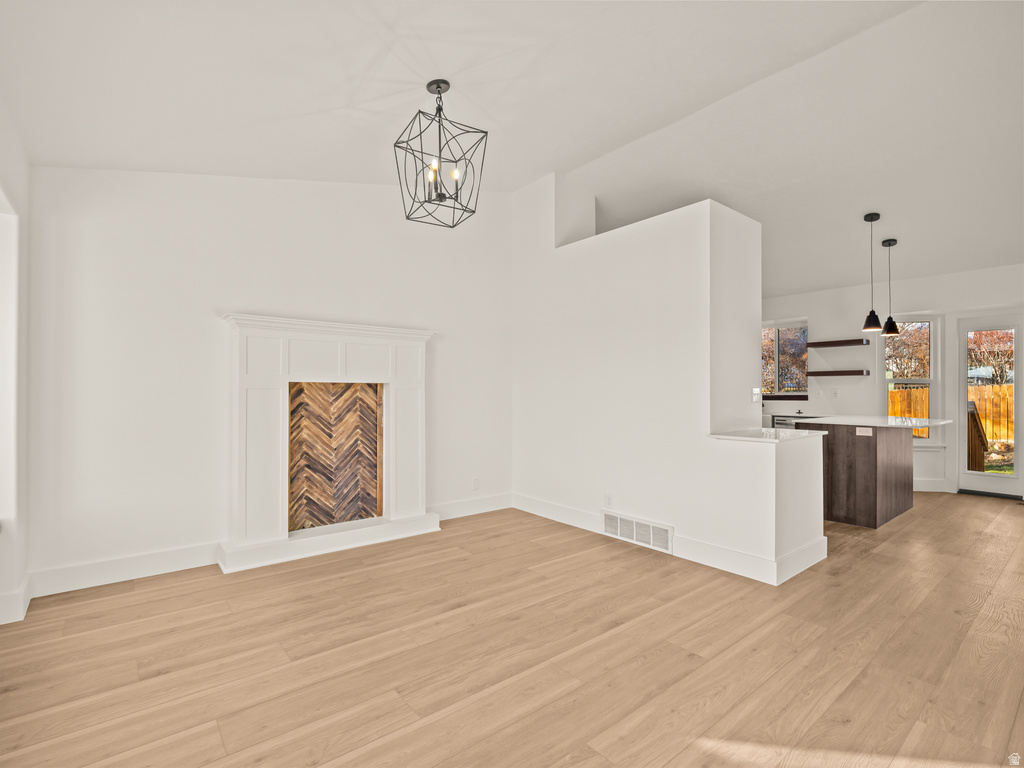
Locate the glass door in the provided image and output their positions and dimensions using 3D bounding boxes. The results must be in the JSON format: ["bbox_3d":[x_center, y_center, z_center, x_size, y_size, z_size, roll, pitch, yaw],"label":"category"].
[{"bbox_3d":[5.434,0.243,5.385,0.050,2.001,0.512,1,-1,-38],"label":"glass door"}]

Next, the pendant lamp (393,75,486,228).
[{"bbox_3d":[-0.399,-1.300,2.633,0.397,0.732,0.397,0,-1,-32],"label":"pendant lamp"}]

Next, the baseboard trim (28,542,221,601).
[{"bbox_3d":[-2.415,1.168,3.022,0.915,0.152,0.020,1,-1,-38],"label":"baseboard trim"}]

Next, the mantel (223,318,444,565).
[{"bbox_3d":[-1.324,0.399,3.698,1.629,1.708,0.262,1,-1,-38],"label":"mantel"}]

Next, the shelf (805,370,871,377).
[{"bbox_3d":[4.141,-0.132,6.026,0.201,0.055,0.634,1,-1,-38],"label":"shelf"}]

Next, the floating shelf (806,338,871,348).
[{"bbox_3d":[4.142,-0.505,6.029,0.201,0.059,0.634,1,-1,-38],"label":"floating shelf"}]

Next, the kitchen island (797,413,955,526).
[{"bbox_3d":[3.555,0.818,4.664,1.330,0.910,0.970,1,-1,-38],"label":"kitchen island"}]

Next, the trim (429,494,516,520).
[{"bbox_3d":[-0.386,1.188,4.587,0.976,0.152,0.020,1,-1,-38],"label":"trim"}]

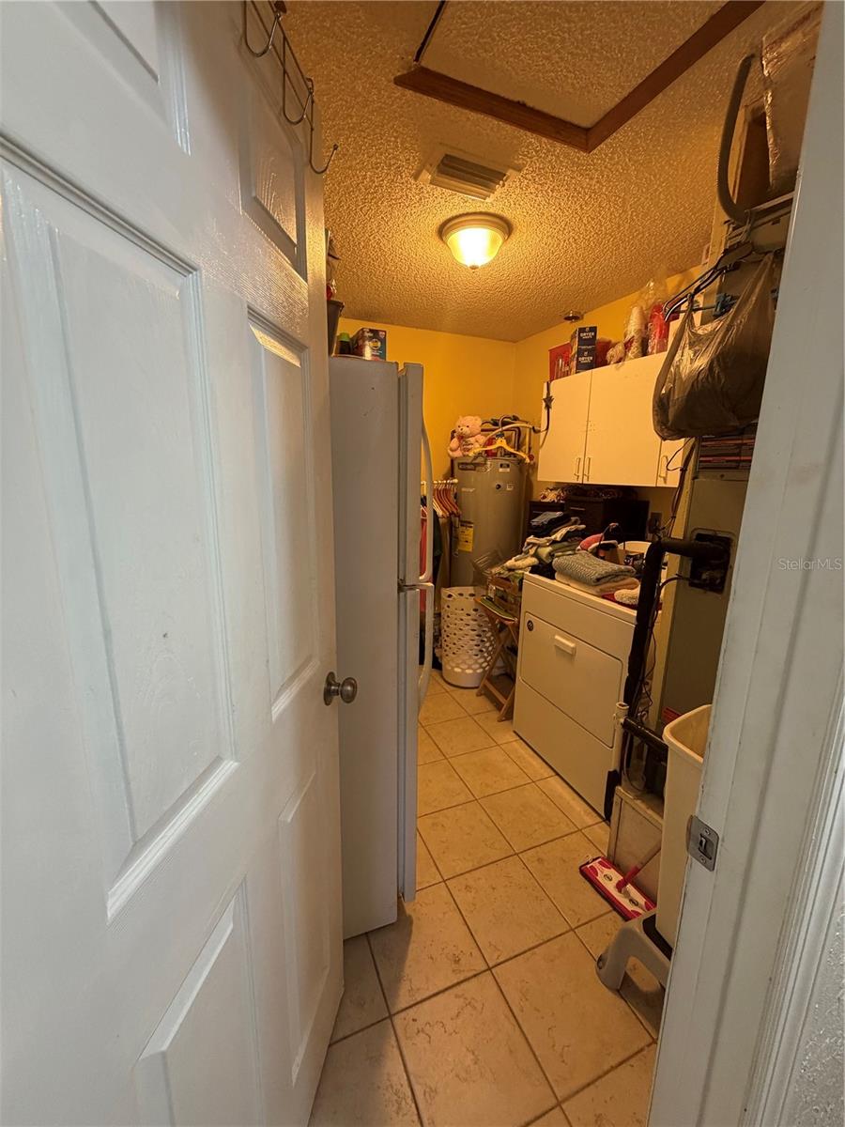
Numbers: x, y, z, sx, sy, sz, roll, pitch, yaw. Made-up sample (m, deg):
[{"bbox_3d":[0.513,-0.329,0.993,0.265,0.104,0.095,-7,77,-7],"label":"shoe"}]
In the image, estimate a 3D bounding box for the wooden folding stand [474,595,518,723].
[{"bbox_3d":[0.593,0.578,2.829,0.400,0.640,0.480,-4,13,-23],"label":"wooden folding stand"}]

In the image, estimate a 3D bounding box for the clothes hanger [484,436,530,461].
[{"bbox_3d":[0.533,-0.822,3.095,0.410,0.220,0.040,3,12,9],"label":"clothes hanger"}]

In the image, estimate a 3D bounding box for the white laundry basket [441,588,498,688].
[{"bbox_3d":[0.315,0.504,3.193,0.385,0.620,0.385,1,12,0],"label":"white laundry basket"}]

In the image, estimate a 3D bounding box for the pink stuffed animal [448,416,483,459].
[{"bbox_3d":[0.307,-0.886,3.183,0.240,0.290,0.200,5,13,17],"label":"pink stuffed animal"}]

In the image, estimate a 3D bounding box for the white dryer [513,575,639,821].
[{"bbox_3d":[1.001,0.538,2.313,0.710,0.950,0.735,-4,13,-23],"label":"white dryer"}]

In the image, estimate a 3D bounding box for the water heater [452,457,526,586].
[{"bbox_3d":[0.499,-0.019,3.494,0.500,1.520,0.500,3,12,8],"label":"water heater"}]

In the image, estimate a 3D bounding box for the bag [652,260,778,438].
[{"bbox_3d":[0.774,-0.537,1.199,0.210,0.430,0.350,-4,13,-23],"label":"bag"}]

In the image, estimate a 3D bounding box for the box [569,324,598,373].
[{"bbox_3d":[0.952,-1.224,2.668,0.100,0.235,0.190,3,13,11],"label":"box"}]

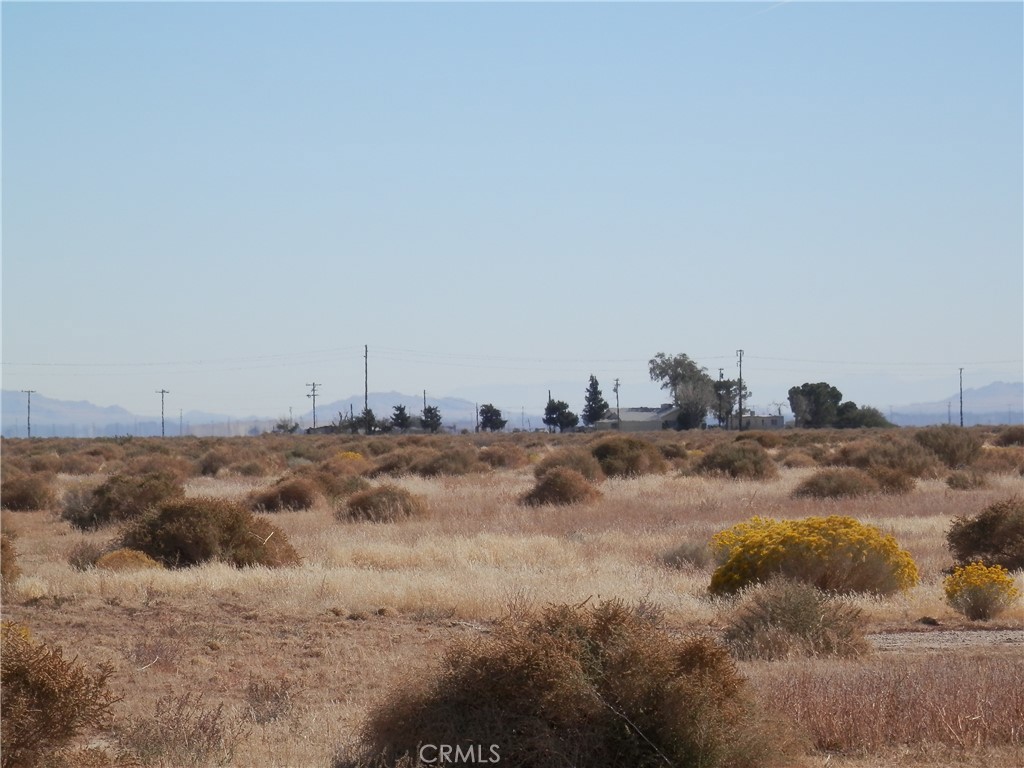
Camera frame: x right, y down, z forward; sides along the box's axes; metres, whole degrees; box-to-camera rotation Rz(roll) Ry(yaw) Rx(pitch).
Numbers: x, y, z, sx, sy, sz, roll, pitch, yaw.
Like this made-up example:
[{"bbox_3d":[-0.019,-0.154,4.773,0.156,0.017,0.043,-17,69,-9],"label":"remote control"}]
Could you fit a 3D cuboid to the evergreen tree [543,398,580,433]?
[{"bbox_3d":[8.166,5.337,902.812,6.249,5.871,5.624,0,0,0],"label":"evergreen tree"}]

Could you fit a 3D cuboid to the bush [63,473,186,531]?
[{"bbox_3d":[-5.709,1.748,80.425,1.775,0.886,1.598,0,0,0],"label":"bush"}]

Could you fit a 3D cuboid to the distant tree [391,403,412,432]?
[{"bbox_3d":[-18.172,5.838,900.000,3.618,4.934,3.437,-1,0,0],"label":"distant tree"}]

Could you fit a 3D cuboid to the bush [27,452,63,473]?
[{"bbox_3d":[-17.939,3.031,210.000,1.381,0.806,1.250,-1,0,0],"label":"bush"}]

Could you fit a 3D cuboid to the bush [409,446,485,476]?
[{"bbox_3d":[-2.031,2.494,175.000,2.430,0.991,2.200,-1,0,0],"label":"bush"}]

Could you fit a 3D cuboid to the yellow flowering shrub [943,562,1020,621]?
[{"bbox_3d":[3.886,1.718,45.300,0.646,0.480,0.613,-1,0,0],"label":"yellow flowering shrub"}]

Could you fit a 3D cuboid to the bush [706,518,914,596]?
[{"bbox_3d":[2.819,1.608,51.000,1.938,0.746,1.600,-1,0,0],"label":"bush"}]

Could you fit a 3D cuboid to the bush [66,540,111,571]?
[{"bbox_3d":[-4.875,1.986,63.000,0.507,0.368,0.481,-1,0,0],"label":"bush"}]

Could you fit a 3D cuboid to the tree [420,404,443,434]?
[{"bbox_3d":[-11.621,5.269,790.000,3.180,4.620,3.200,-1,0,0],"label":"tree"}]

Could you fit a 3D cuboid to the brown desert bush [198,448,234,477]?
[{"bbox_3d":[-8.908,2.388,164.981,1.082,0.884,0.974,0,0,0],"label":"brown desert bush"}]

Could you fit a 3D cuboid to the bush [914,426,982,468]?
[{"bbox_3d":[13.719,1.980,172.000,2.140,1.410,2.000,-1,0,0],"label":"bush"}]

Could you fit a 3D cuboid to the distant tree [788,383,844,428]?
[{"bbox_3d":[47.295,3.572,850.000,8.700,7.610,7.800,-1,0,0],"label":"distant tree"}]

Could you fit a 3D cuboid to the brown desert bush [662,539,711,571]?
[{"bbox_3d":[1.972,1.922,61.500,0.607,0.371,0.576,-1,0,0],"label":"brown desert bush"}]

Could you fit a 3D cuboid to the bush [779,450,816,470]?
[{"bbox_3d":[9.167,2.430,175.104,1.148,0.603,1.034,0,0,0],"label":"bush"}]

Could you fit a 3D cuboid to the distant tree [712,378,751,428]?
[{"bbox_3d":[35.296,3.377,880.000,6.110,8.522,6.000,-1,0,0],"label":"distant tree"}]

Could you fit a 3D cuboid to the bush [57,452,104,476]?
[{"bbox_3d":[-15.969,2.968,203.000,1.706,0.853,1.500,-1,0,0],"label":"bush"}]

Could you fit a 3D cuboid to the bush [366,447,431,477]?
[{"bbox_3d":[-3.227,2.309,157.000,1.890,0.920,1.700,-1,0,0],"label":"bush"}]

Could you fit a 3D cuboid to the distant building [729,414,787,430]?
[{"bbox_3d":[39.396,6.392,880.000,8.900,2.814,7.000,-1,0,9],"label":"distant building"}]

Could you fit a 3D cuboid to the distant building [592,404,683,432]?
[{"bbox_3d":[19.489,5.384,830.000,11.500,4.550,8.500,-1,0,20],"label":"distant building"}]

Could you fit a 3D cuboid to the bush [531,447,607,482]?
[{"bbox_3d":[1.445,2.106,139.961,1.831,0.908,1.647,0,0,0],"label":"bush"}]

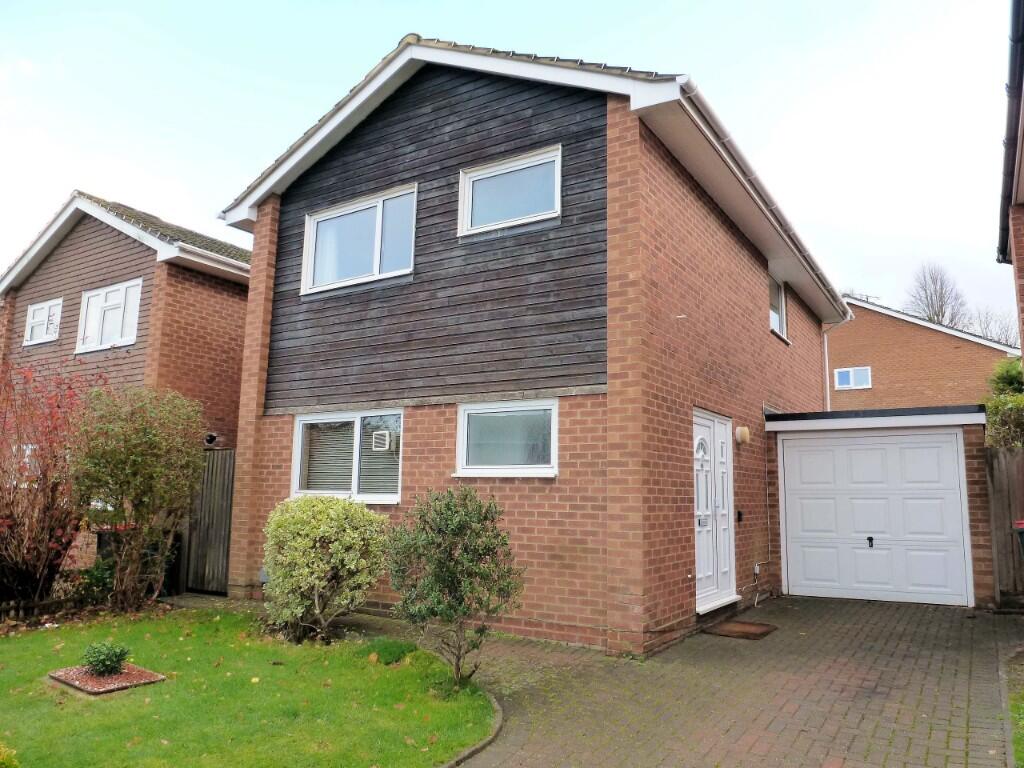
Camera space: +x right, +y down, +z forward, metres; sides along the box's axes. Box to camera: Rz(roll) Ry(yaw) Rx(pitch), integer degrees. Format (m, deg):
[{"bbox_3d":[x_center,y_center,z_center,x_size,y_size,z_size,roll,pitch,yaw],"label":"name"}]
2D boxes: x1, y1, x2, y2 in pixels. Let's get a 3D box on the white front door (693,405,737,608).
[{"bbox_3d":[2.233,1.354,7.803,0.100,2.101,1.401,-4,-10,33],"label":"white front door"}]

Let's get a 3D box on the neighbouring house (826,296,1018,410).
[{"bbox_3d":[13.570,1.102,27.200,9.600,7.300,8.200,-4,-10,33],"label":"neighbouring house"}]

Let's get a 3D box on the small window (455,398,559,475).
[{"bbox_3d":[-0.043,0.555,7.136,1.214,0.776,0.100,-4,-10,33],"label":"small window"}]

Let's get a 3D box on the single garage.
[{"bbox_3d":[5.850,1.838,10.969,2.565,2.379,5.200,-4,-10,33],"label":"single garage"}]

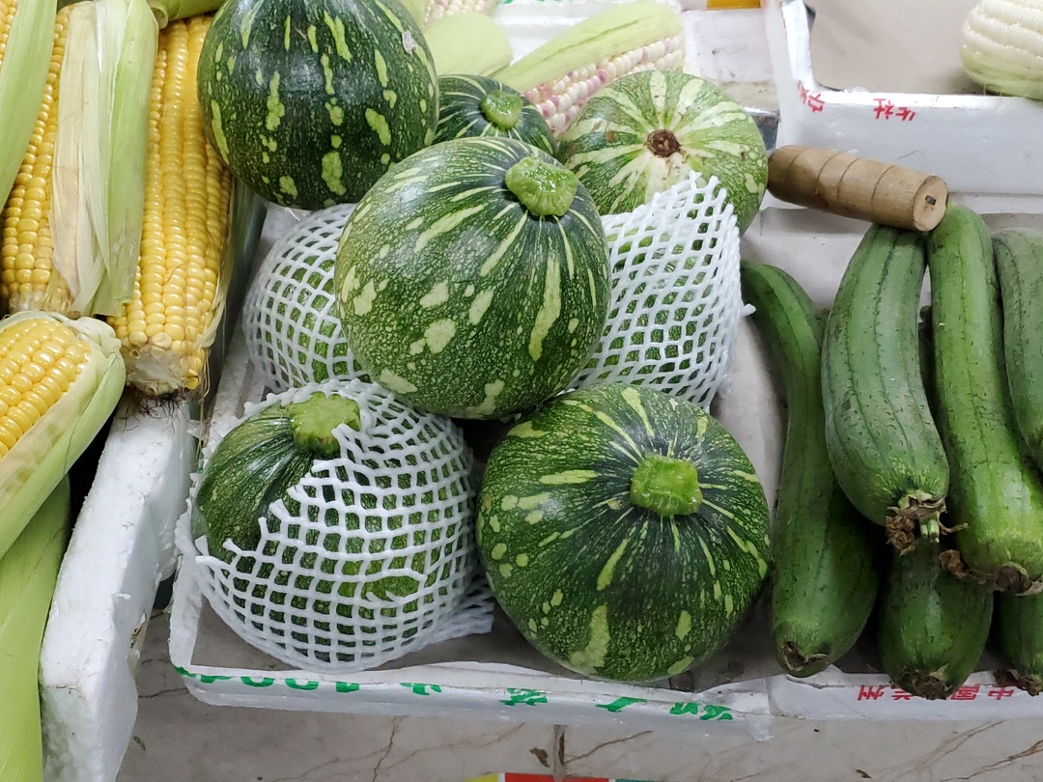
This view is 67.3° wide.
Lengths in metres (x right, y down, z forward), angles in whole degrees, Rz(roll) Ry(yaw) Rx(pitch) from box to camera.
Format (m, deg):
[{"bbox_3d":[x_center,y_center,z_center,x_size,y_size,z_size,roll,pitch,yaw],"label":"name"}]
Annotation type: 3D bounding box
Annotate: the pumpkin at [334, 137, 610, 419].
[{"bbox_3d":[-0.025,-0.059,0.422,0.148,0.150,0.148,15,55,-24],"label":"pumpkin"}]

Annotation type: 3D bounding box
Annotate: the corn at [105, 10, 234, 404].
[{"bbox_3d":[-0.189,-0.115,0.433,0.056,0.056,0.230,-3,73,-3],"label":"corn"}]

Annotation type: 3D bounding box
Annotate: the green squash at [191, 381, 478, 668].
[{"bbox_3d":[-0.099,0.072,0.427,0.150,0.155,0.150,3,45,-6],"label":"green squash"}]

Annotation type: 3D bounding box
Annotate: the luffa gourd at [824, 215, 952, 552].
[{"bbox_3d":[0.217,-0.019,0.469,0.073,0.065,0.237,10,58,6],"label":"luffa gourd"}]

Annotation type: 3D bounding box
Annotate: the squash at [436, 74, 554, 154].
[{"bbox_3d":[-0.042,-0.163,0.581,0.138,0.135,0.138,7,51,-13],"label":"squash"}]

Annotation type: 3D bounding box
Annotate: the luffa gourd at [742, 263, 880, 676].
[{"bbox_3d":[0.179,0.031,0.506,0.064,0.060,0.300,4,58,1],"label":"luffa gourd"}]

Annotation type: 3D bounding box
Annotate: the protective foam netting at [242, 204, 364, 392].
[{"bbox_3d":[-0.119,-0.059,0.520,0.135,0.130,0.135,-1,58,-1],"label":"protective foam netting"}]

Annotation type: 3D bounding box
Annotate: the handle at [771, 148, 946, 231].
[{"bbox_3d":[0.206,-0.134,0.508,0.034,0.034,0.118,-40,45,-23],"label":"handle"}]

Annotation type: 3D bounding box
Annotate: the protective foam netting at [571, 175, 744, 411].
[{"bbox_3d":[0.083,-0.057,0.515,0.137,0.140,0.145,-1,58,-1],"label":"protective foam netting"}]

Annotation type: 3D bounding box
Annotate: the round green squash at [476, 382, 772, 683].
[{"bbox_3d":[0.054,0.074,0.425,0.156,0.155,0.156,1,63,-4],"label":"round green squash"}]

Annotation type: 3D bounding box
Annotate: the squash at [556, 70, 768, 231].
[{"bbox_3d":[0.103,-0.166,0.583,0.143,0.143,0.135,-9,13,12],"label":"squash"}]

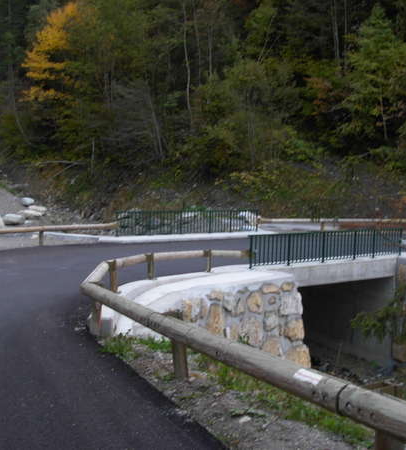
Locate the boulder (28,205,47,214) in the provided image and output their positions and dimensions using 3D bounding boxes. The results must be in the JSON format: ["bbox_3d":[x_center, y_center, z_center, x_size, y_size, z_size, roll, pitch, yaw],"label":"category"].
[{"bbox_3d":[-10.427,-0.992,41.500,1.220,0.560,1.000,0,2,0],"label":"boulder"}]

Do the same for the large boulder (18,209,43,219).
[{"bbox_3d":[-10.329,-0.675,39.500,1.500,0.580,1.100,0,2,0],"label":"large boulder"}]

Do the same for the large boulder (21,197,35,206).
[{"bbox_3d":[-11.640,-1.570,44.000,0.900,0.600,0.800,0,2,0],"label":"large boulder"}]

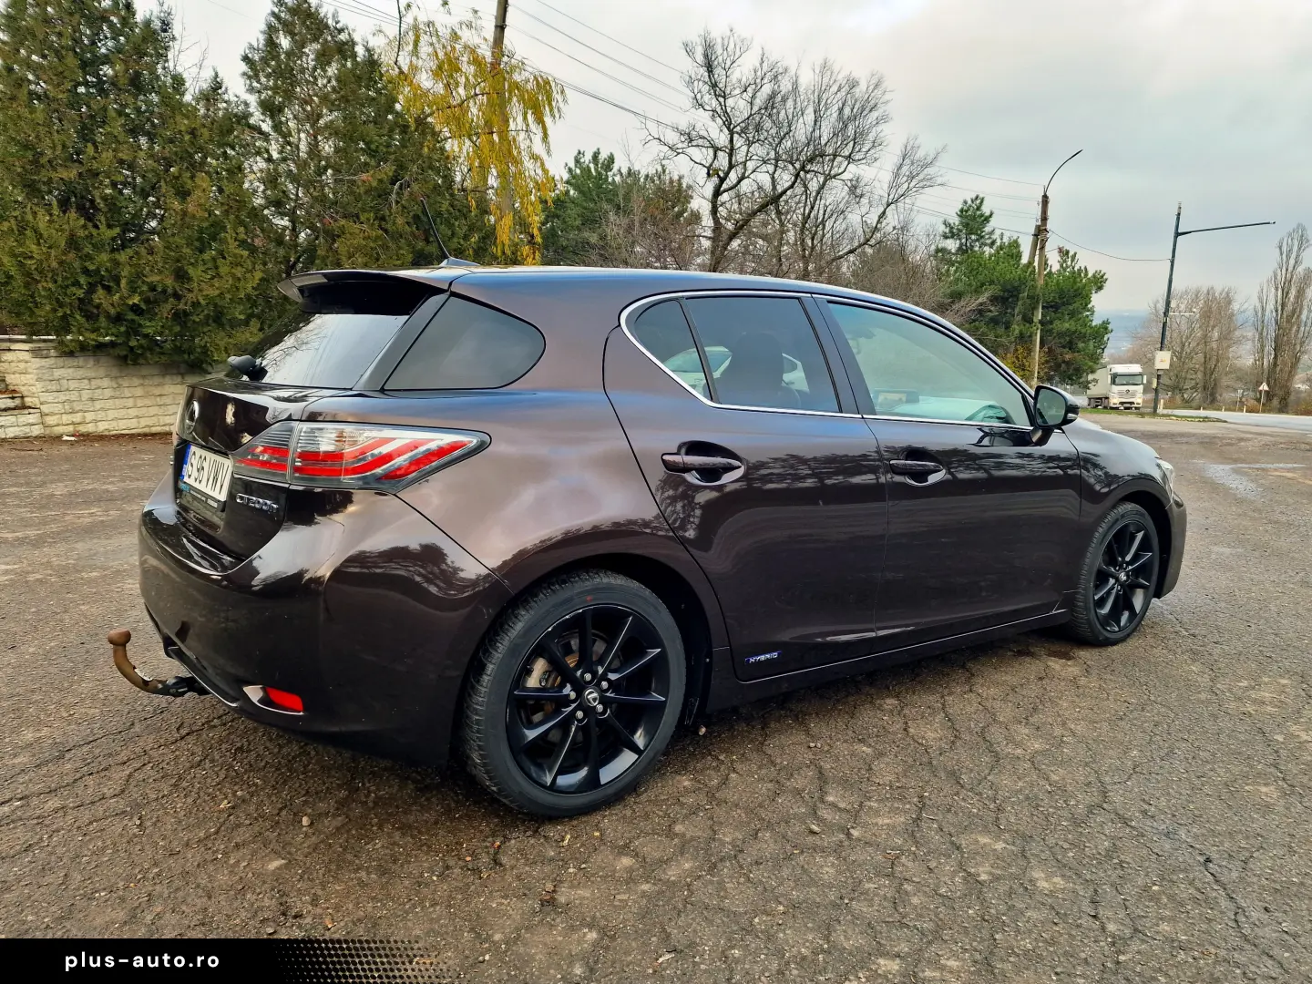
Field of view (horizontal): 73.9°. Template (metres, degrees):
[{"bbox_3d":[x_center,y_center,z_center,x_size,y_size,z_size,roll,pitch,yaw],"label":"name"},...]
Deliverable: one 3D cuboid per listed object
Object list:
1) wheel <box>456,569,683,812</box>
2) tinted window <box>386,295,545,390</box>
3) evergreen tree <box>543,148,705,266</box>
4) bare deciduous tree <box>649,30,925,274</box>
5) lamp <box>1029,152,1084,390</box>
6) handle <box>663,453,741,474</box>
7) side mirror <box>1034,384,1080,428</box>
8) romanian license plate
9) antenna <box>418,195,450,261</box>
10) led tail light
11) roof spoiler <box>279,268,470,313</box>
[{"bbox_3d":[-0.215,0.508,2.259,0.625,0.625,0.220,-4,11,-35],"label":"wheel"},{"bbox_3d":[-0.424,-0.334,1.953,0.371,0.253,0.070,-2,-26,-25],"label":"tinted window"},{"bbox_3d":[-1.055,-6.400,26.000,4.891,7.301,4.800,1,9,-3],"label":"evergreen tree"},{"bbox_3d":[3.402,-6.728,22.000,7.191,9.217,6.000,3,9,8],"label":"bare deciduous tree"},{"bbox_3d":[12.957,-6.594,28.042,0.350,8.750,1.300,-5,10,-42],"label":"lamp"},{"bbox_3d":[0.120,-0.076,2.271,0.245,0.048,0.055,0,8,-36],"label":"handle"},{"bbox_3d":[1.393,-0.301,3.044,0.110,0.148,0.180,-2,8,-21],"label":"side mirror"},{"bbox_3d":[-1.237,-0.052,2.400,0.020,0.120,0.520,6,3,-37],"label":"romanian license plate"},{"bbox_3d":[-0.662,-0.788,2.627,0.030,0.200,0.022,-31,24,-29],"label":"antenna"},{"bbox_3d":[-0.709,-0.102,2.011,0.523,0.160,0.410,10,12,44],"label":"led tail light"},{"bbox_3d":[-0.842,-0.577,2.527,0.265,0.125,1.130,-4,9,-36],"label":"roof spoiler"}]

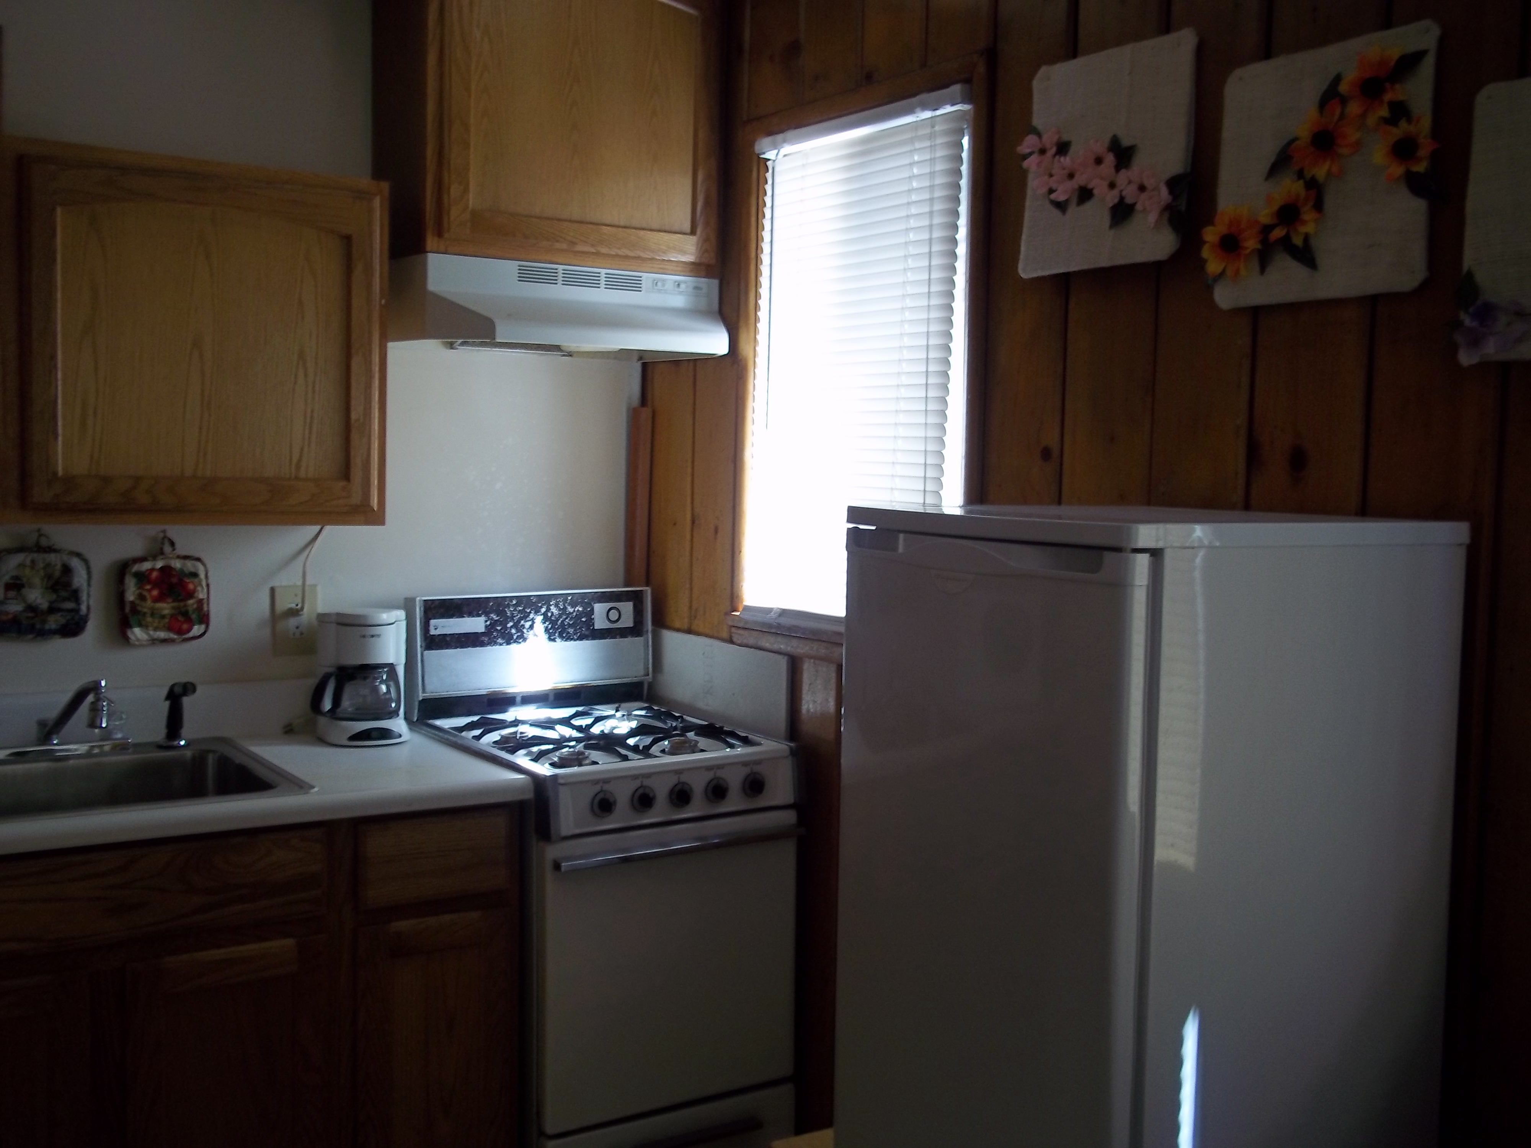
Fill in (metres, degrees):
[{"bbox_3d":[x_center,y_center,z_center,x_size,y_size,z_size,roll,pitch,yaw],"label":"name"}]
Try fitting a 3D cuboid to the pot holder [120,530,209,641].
[{"bbox_3d":[-1.089,0.027,2.887,0.154,0.203,0.020,-2,5,-33],"label":"pot holder"}]

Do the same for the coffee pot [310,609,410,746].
[{"bbox_3d":[-0.762,0.189,2.953,0.163,0.230,0.185,-1,5,-23],"label":"coffee pot"}]

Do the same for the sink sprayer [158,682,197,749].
[{"bbox_3d":[-1.054,0.248,2.847,0.057,0.117,0.050,4,5,36],"label":"sink sprayer"}]

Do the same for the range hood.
[{"bbox_3d":[-0.384,-0.505,3.059,0.606,0.158,0.440,-2,5,-33],"label":"range hood"}]

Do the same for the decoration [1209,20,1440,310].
[{"bbox_3d":[0.675,-0.485,1.942,0.040,0.301,0.319,-2,5,-33],"label":"decoration"}]

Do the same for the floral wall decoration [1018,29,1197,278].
[{"bbox_3d":[0.477,-0.581,2.237,0.040,0.298,0.309,-2,5,-33],"label":"floral wall decoration"}]

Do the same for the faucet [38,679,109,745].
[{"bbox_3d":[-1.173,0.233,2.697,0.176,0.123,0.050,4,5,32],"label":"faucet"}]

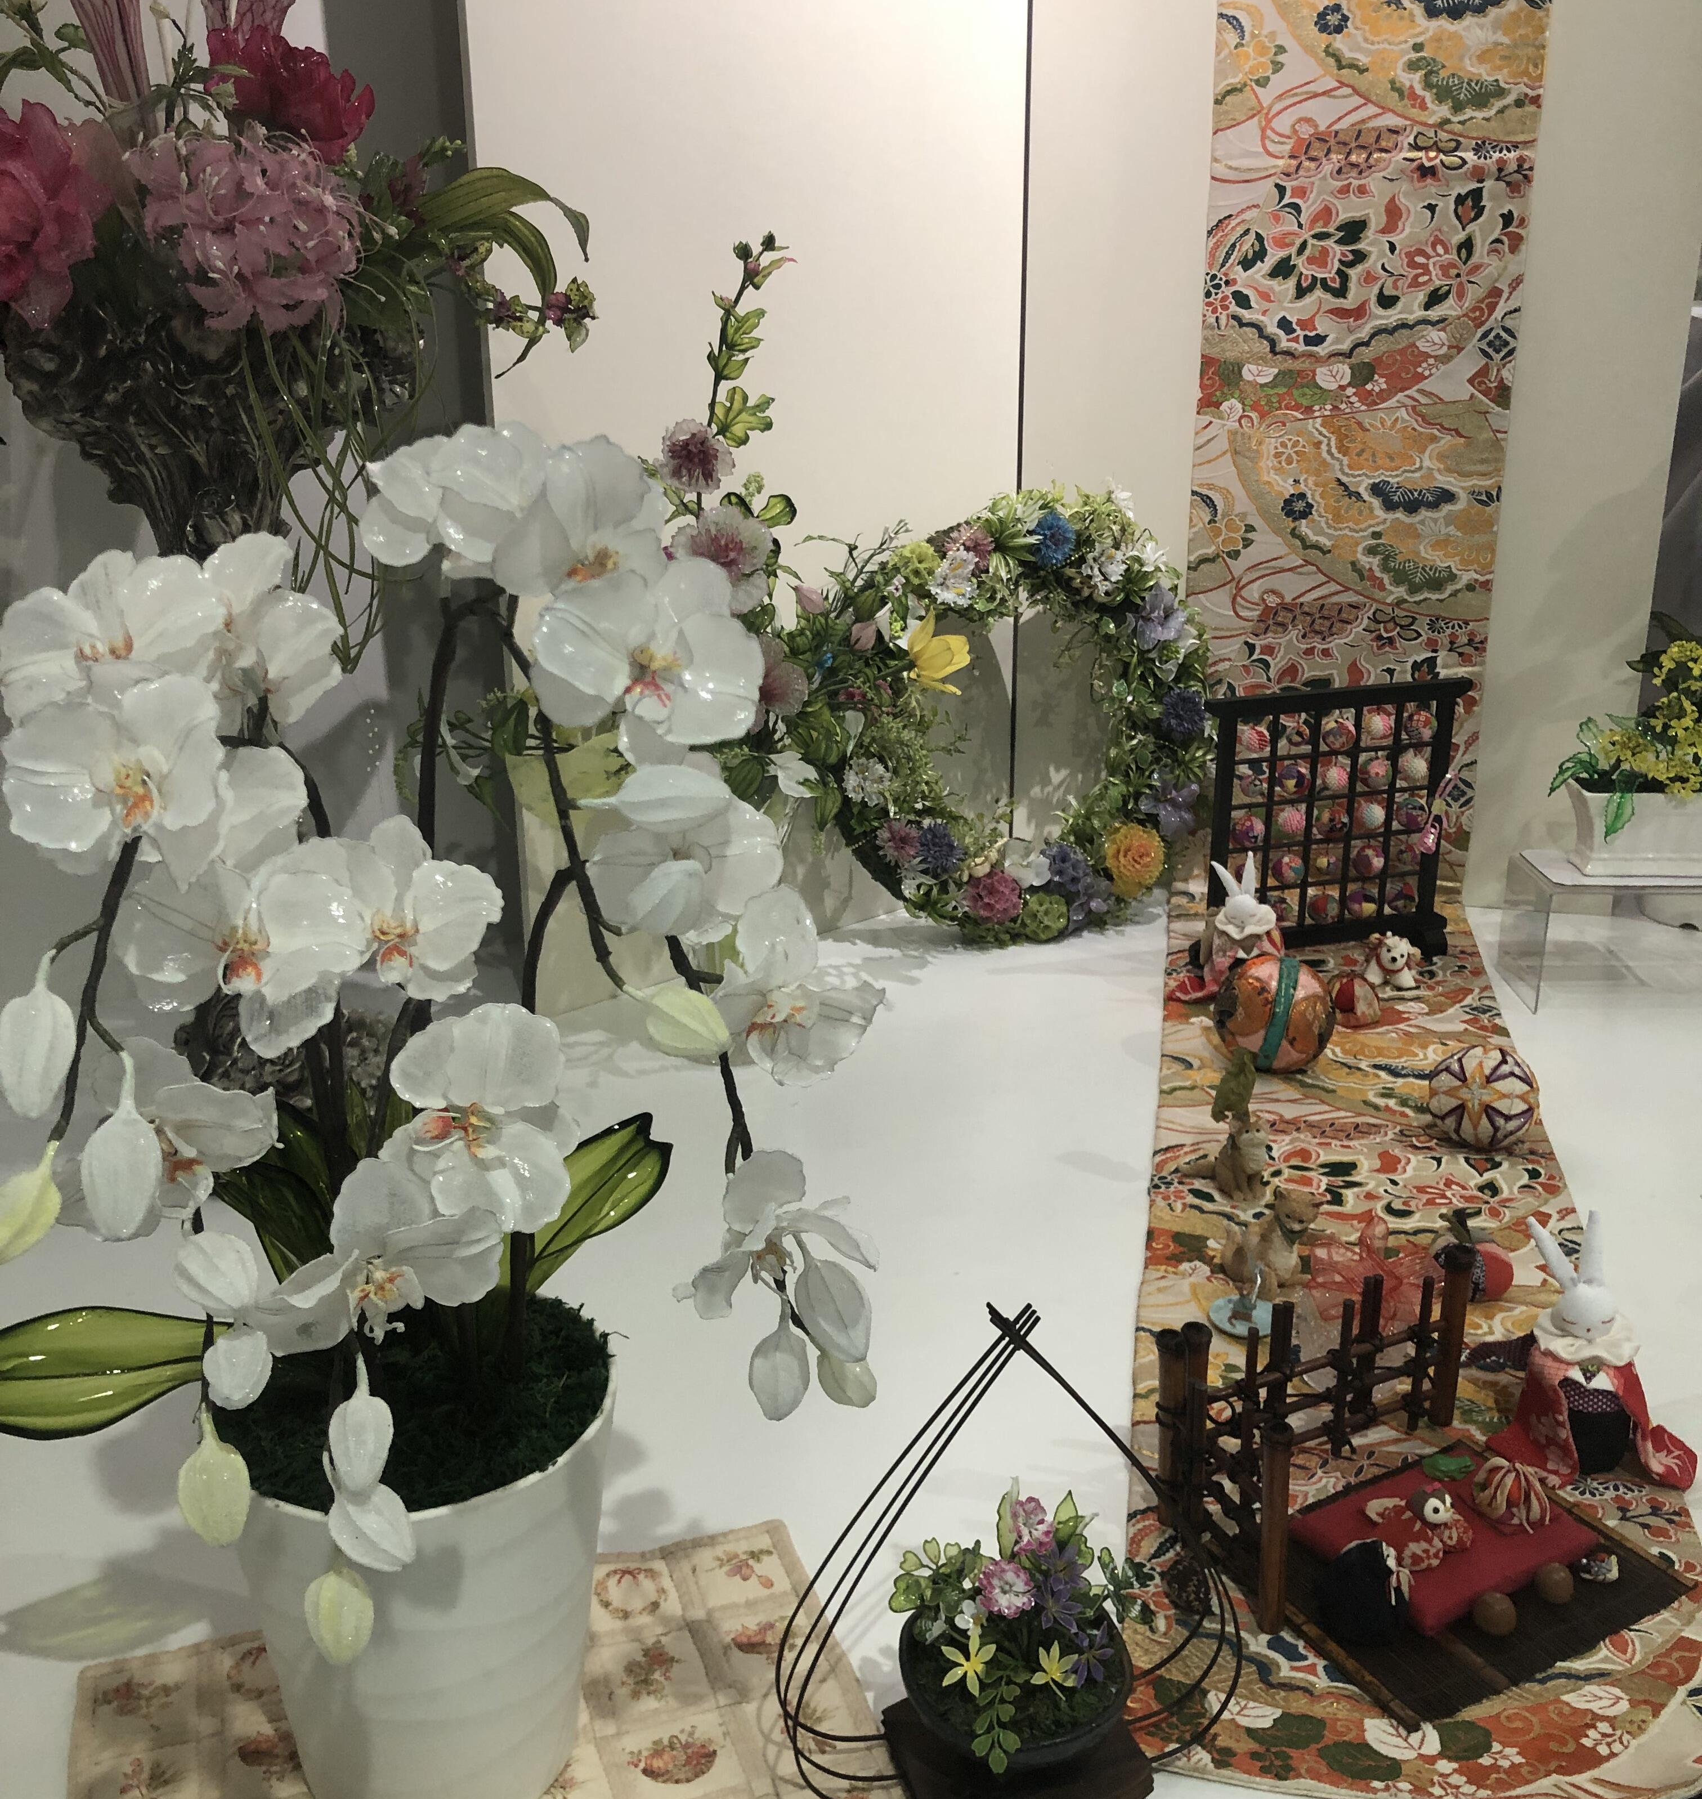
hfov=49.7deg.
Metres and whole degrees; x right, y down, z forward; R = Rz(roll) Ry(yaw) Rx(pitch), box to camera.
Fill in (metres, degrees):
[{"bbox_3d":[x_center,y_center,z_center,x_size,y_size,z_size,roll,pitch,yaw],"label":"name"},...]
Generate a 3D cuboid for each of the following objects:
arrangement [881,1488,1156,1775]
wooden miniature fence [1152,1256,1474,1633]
[{"bbox_3d":[0.079,0.326,0.826,0.128,0.146,0.115,-5,22,-11],"label":"arrangement"},{"bbox_3d":[0.280,0.277,0.979,0.213,0.123,0.103,-9,20,-24],"label":"wooden miniature fence"}]

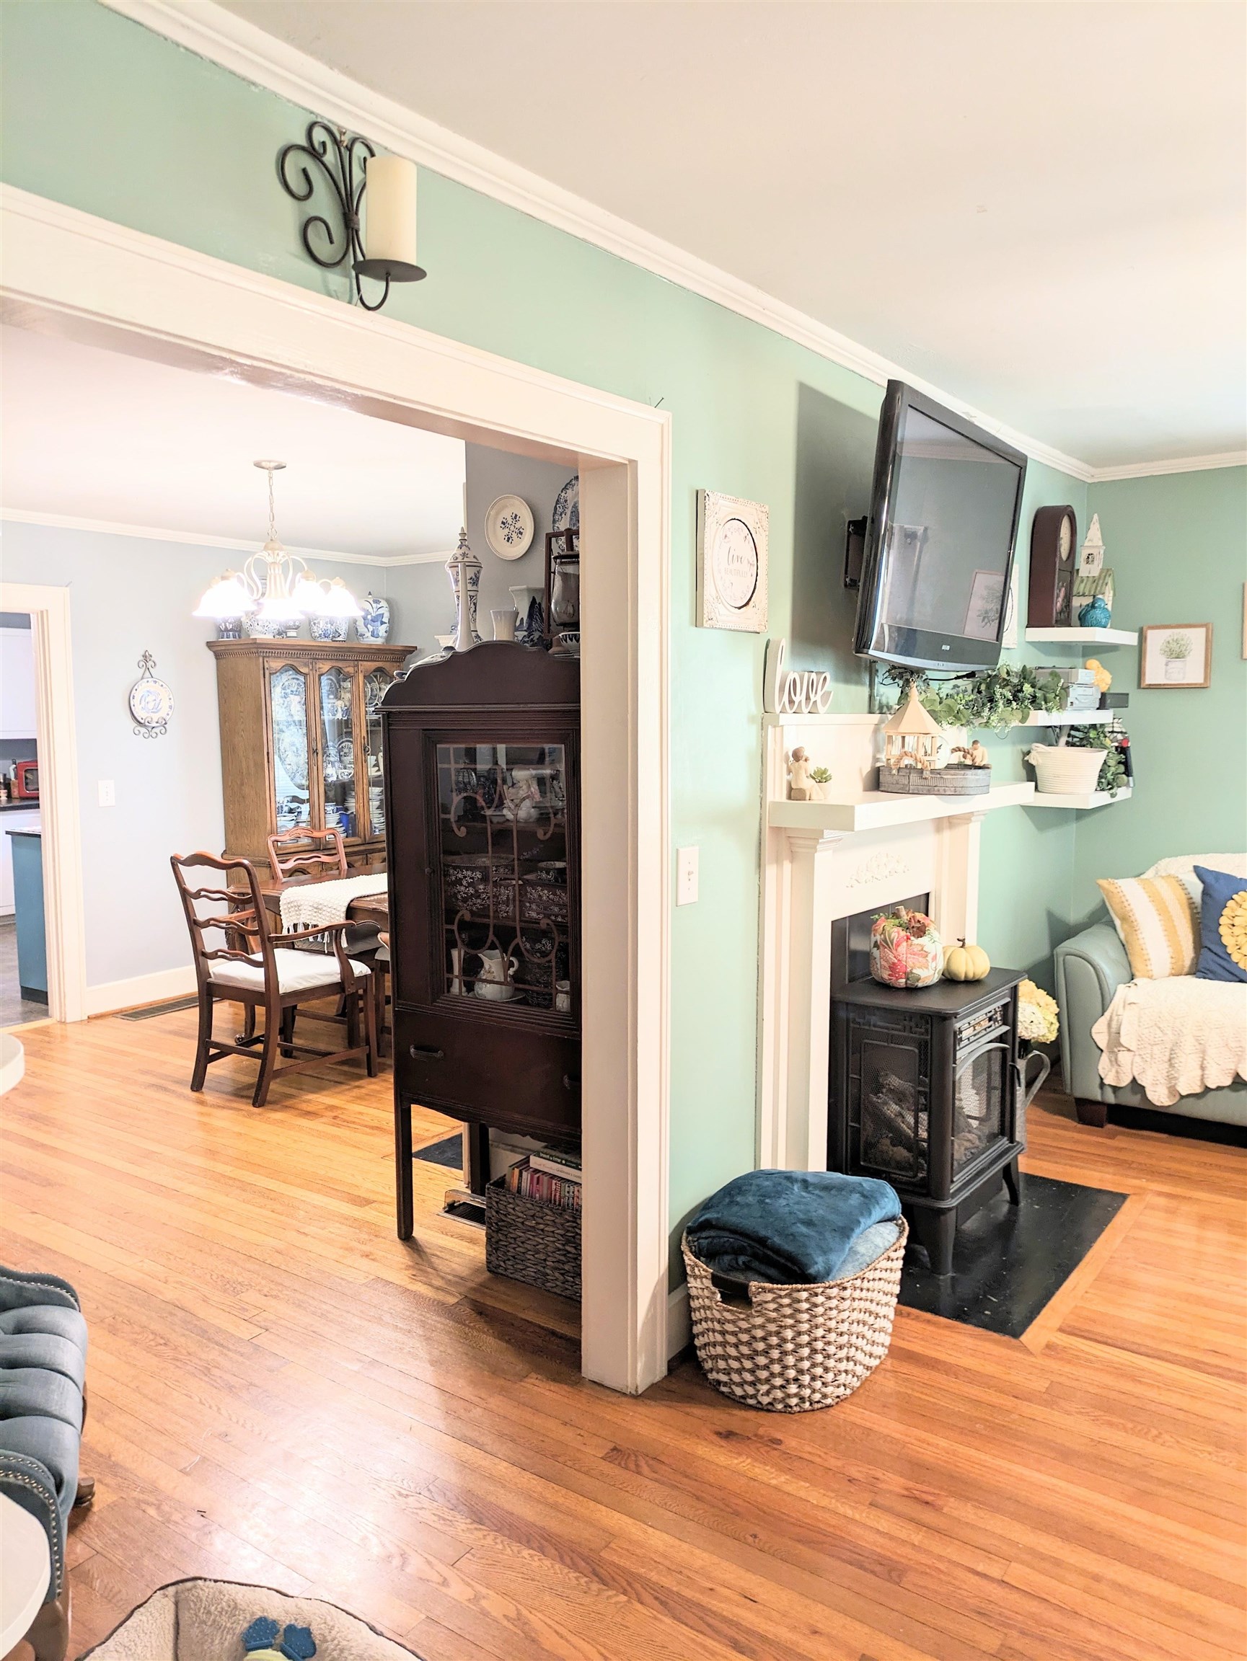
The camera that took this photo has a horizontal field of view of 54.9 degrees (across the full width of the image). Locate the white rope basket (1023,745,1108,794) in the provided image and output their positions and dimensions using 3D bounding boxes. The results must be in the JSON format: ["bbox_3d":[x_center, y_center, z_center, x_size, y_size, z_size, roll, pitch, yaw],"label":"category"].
[{"bbox_3d":[1.642,-0.244,4.445,0.272,0.191,0.282,4,7,37],"label":"white rope basket"}]

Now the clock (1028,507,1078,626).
[{"bbox_3d":[1.596,-0.974,4.455,0.101,0.444,0.211,4,7,37],"label":"clock"}]

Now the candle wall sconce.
[{"bbox_3d":[-0.362,-0.942,1.839,0.165,0.274,0.255,4,7,36],"label":"candle wall sconce"}]

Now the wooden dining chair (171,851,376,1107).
[{"bbox_3d":[-1.422,0.547,4.850,0.600,0.980,0.650,4,7,34],"label":"wooden dining chair"}]

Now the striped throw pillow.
[{"bbox_3d":[2.051,0.370,4.660,0.400,0.400,0.150,-2,-17,-17],"label":"striped throw pillow"}]

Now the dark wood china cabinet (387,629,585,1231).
[{"bbox_3d":[-0.213,0.345,3.281,0.939,1.685,0.428,4,7,37],"label":"dark wood china cabinet"}]

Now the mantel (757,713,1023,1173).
[{"bbox_3d":[0.832,0.415,3.465,0.252,1.507,1.273,4,7,37],"label":"mantel"}]

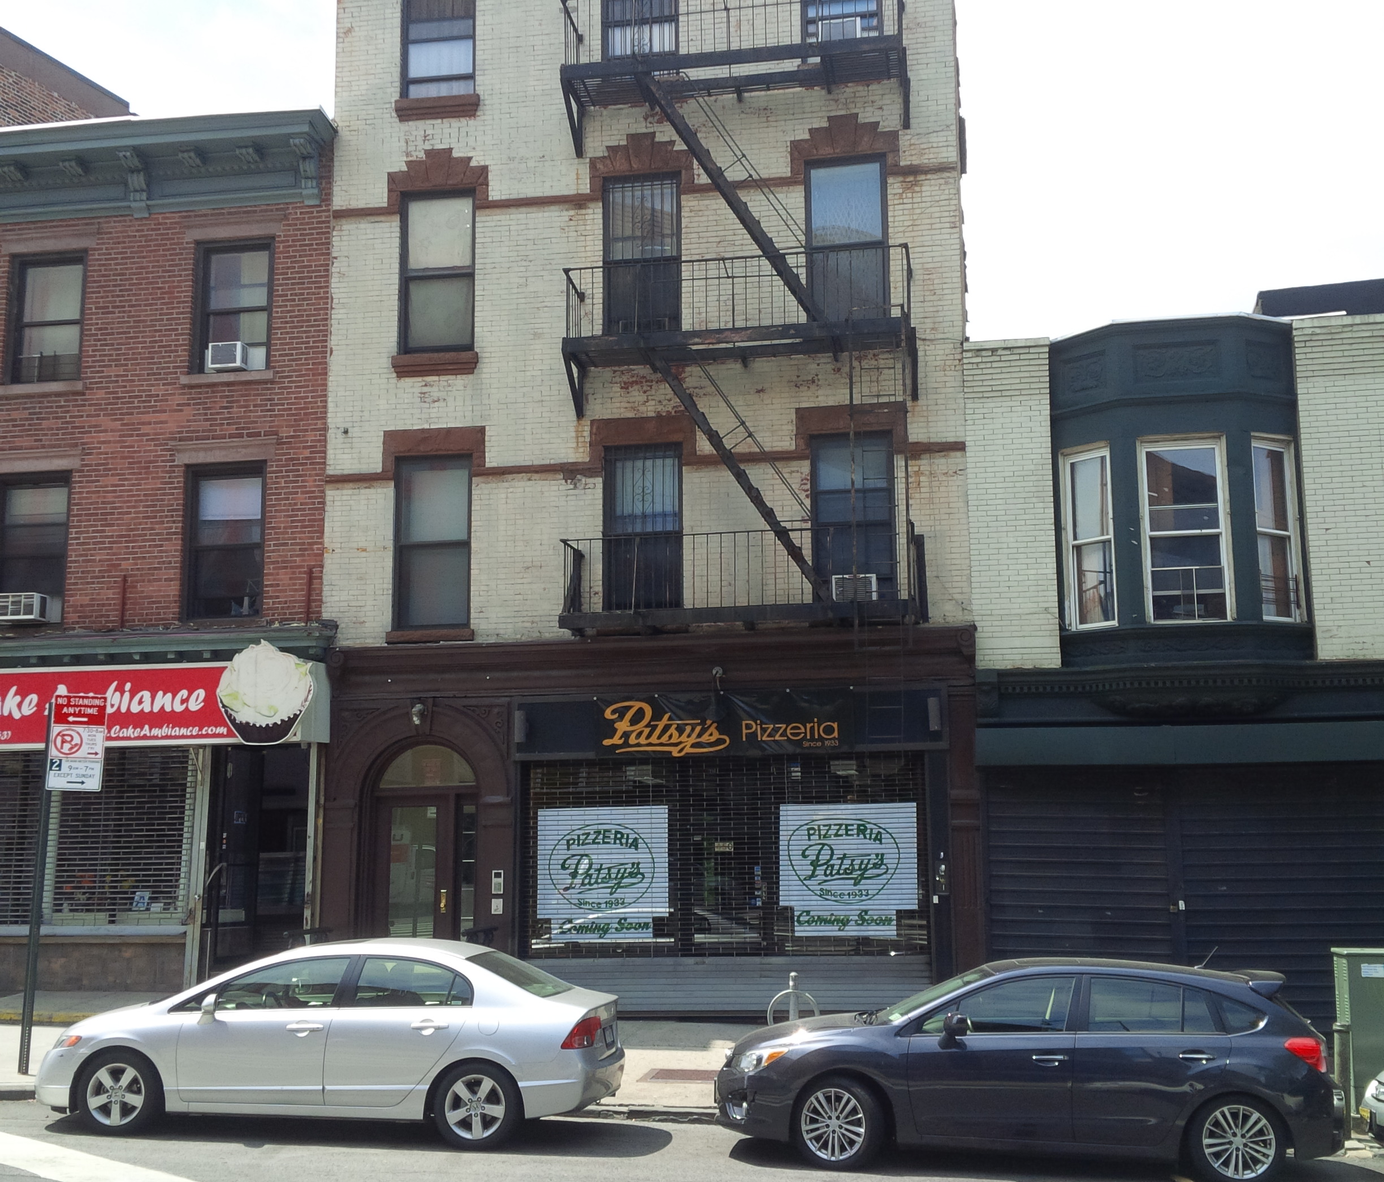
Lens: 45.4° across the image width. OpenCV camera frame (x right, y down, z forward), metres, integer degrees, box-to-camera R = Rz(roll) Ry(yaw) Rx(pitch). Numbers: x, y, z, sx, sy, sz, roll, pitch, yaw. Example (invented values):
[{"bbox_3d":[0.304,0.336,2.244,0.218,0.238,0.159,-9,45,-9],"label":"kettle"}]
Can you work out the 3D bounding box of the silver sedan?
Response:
[{"bbox_3d":[-2.750,3.382,12.706,4.500,1.435,1.760,-1,-10,9],"label":"silver sedan"}]

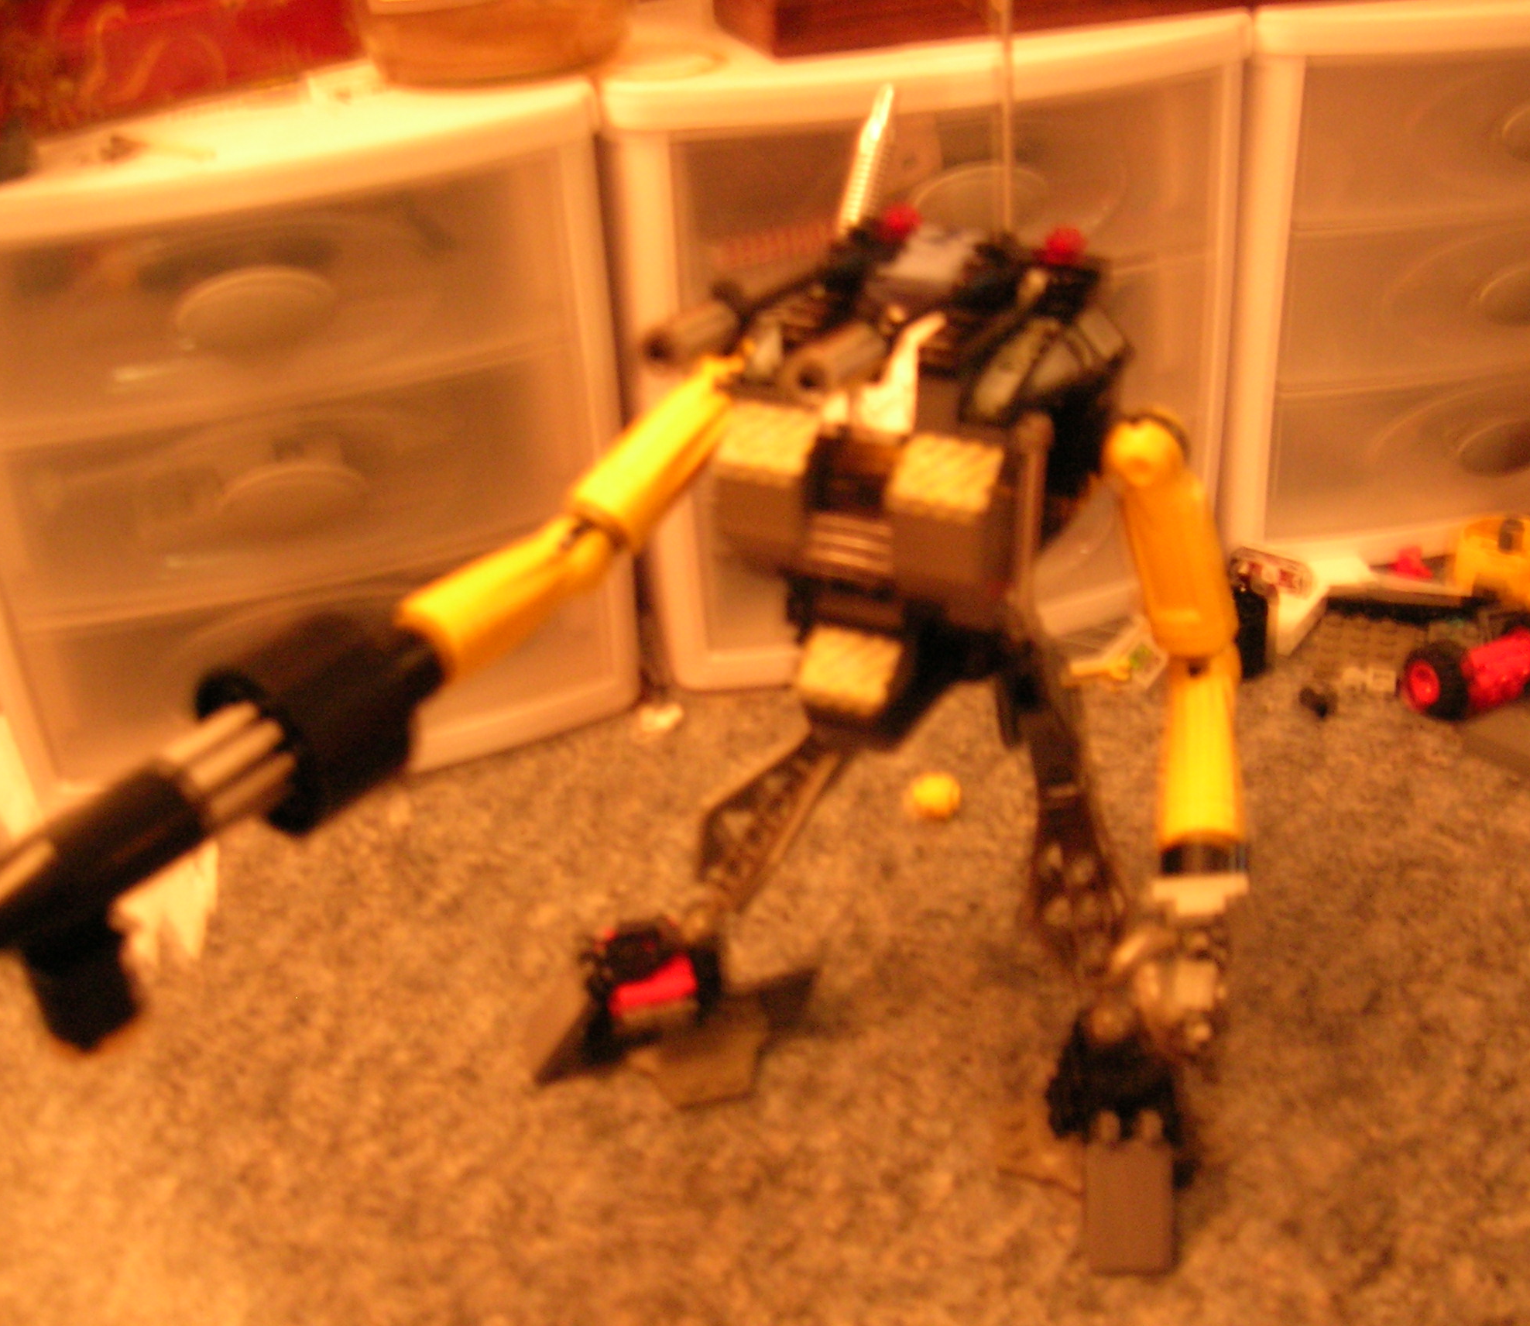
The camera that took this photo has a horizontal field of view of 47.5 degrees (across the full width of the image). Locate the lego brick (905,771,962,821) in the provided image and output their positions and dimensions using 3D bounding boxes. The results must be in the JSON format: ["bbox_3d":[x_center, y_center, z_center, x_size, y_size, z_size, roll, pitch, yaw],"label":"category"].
[{"bbox_3d":[0.044,0.034,0.453,0.013,0.011,0.011,-4,27,0],"label":"lego brick"}]

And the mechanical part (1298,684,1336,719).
[{"bbox_3d":[0.155,0.011,0.489,0.010,0.007,0.008,8,29,22],"label":"mechanical part"}]

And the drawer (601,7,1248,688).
[{"bbox_3d":[0.028,-0.122,0.580,0.185,0.175,0.216,-11,28,-14],"label":"drawer"}]

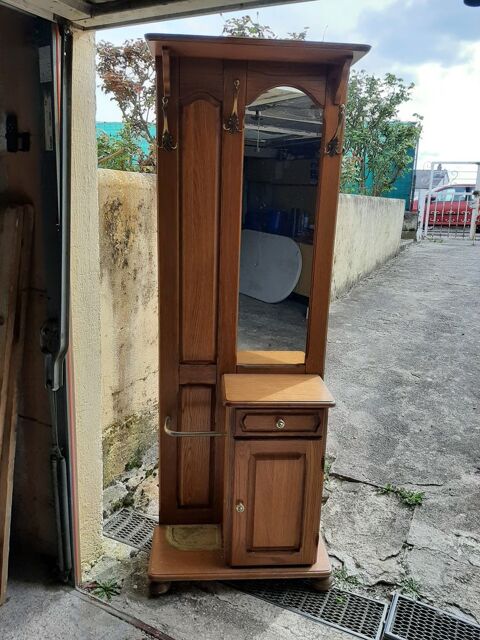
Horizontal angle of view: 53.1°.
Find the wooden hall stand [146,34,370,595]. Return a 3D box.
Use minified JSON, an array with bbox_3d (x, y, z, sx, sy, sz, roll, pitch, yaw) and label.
[{"bbox_3d":[0.025,0.084,1.760,0.708,1.963,0.302,1,15,-4],"label":"wooden hall stand"}]

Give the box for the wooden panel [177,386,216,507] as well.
[{"bbox_3d":[-0.184,0.534,2.008,0.145,0.569,0.020,1,15,-4],"label":"wooden panel"}]

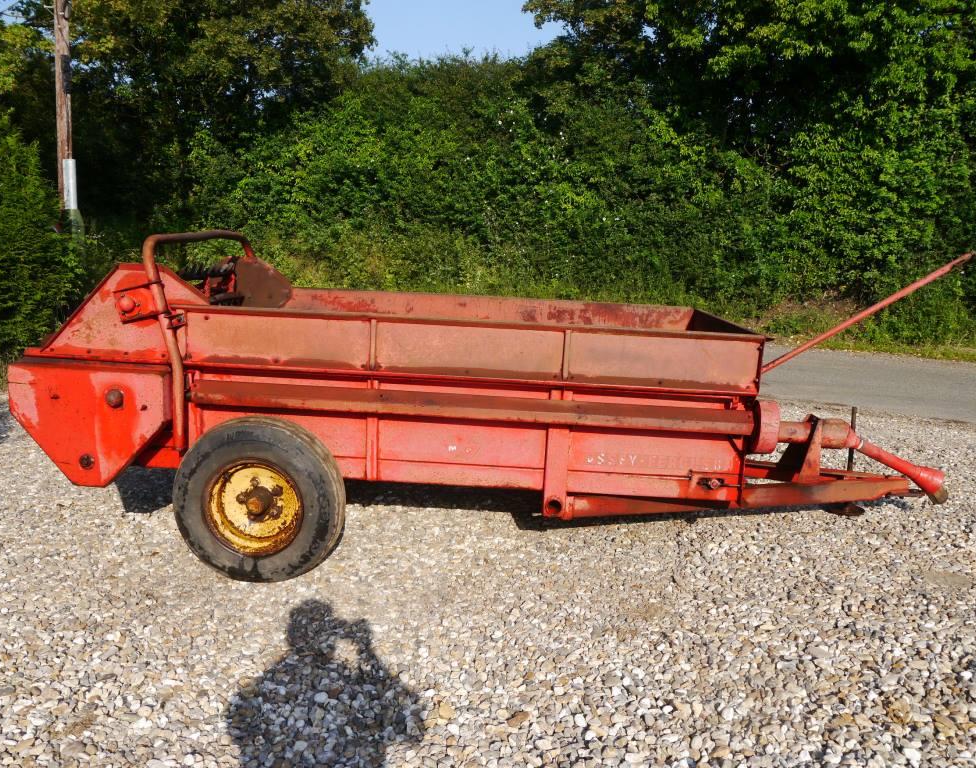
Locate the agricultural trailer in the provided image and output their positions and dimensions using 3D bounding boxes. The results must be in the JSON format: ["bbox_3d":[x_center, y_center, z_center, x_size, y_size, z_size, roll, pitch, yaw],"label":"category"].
[{"bbox_3d":[0.185,0.012,4.339,4.620,1.520,1.470,2,11,0],"label":"agricultural trailer"}]

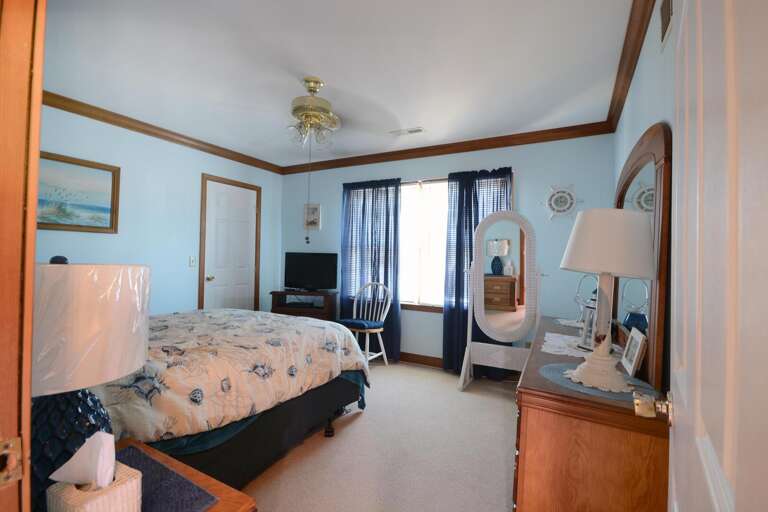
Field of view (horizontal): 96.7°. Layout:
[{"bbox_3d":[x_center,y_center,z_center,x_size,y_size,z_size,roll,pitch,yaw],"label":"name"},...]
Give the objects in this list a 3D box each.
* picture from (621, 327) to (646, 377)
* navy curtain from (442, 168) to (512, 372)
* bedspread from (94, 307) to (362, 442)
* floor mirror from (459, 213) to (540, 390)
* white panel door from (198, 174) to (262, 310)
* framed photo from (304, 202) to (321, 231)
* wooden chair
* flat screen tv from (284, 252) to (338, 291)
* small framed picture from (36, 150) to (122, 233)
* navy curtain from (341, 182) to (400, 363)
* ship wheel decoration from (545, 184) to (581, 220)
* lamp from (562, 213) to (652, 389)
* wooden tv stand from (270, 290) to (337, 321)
[{"bbox_3d":[0.955,0.358,1.294,0.027,0.150,0.210,16,6,27],"label":"picture"},{"bbox_3d":[0.968,0.176,3.569,0.690,2.135,0.100,1,-1,27],"label":"navy curtain"},{"bbox_3d":[-1.302,0.711,2.068,1.680,0.440,2.040,1,0,29],"label":"bedspread"},{"bbox_3d":[1.088,0.429,3.108,0.670,1.650,0.370,1,0,29],"label":"floor mirror"},{"bbox_3d":[-1.876,0.168,4.192,0.050,2.040,0.740,1,-1,27],"label":"white panel door"},{"bbox_3d":[-0.990,-0.538,4.672,0.285,0.360,0.025,1,0,29],"label":"framed photo"},{"bbox_3d":[-0.199,0.760,3.751,0.460,0.920,0.520,1,-1,31],"label":"wooden chair"},{"bbox_3d":[-0.920,0.197,4.350,0.670,0.470,0.140,1,-1,2],"label":"flat screen tv"},{"bbox_3d":[-2.575,-0.512,2.767,0.040,0.600,0.770,1,-1,27],"label":"small framed picture"},{"bbox_3d":[-0.188,0.157,4.163,0.800,2.135,0.100,1,-1,27],"label":"navy curtain"},{"bbox_3d":[1.663,-0.511,3.182,0.330,0.330,0.040,1,0,29],"label":"ship wheel decoration"},{"bbox_3d":[0.843,0.156,1.318,0.310,0.650,0.310,1,-1,27],"label":"lamp"},{"bbox_3d":[-0.967,0.815,4.199,0.750,0.762,0.420,2,0,1],"label":"wooden tv stand"}]

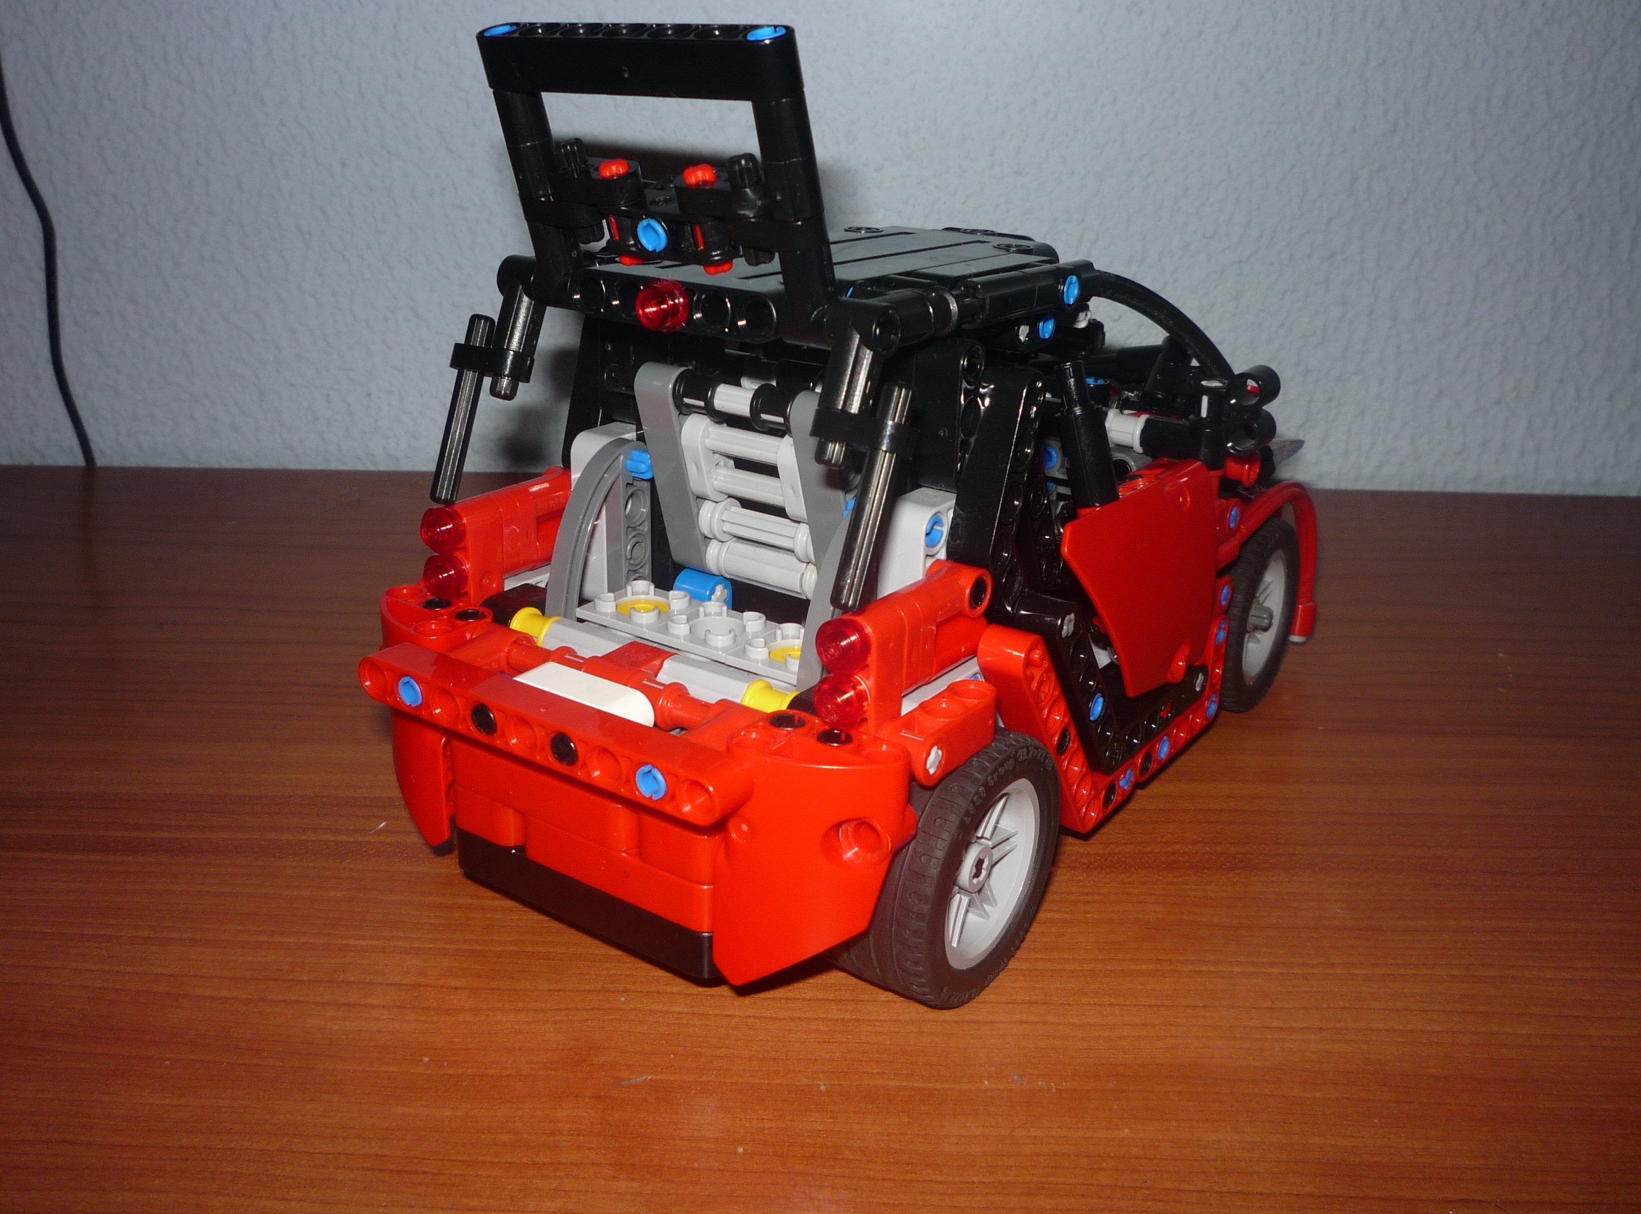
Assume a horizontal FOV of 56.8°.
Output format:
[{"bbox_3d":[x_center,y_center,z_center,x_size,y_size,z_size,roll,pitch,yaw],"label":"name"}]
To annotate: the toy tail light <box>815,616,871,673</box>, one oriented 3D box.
[{"bbox_3d":[0.003,0.006,0.209,0.008,0.008,0.005,15,25,31],"label":"toy tail light"}]

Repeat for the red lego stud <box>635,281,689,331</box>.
[{"bbox_3d":[-0.023,-0.045,0.224,0.008,0.008,0.005,15,25,31],"label":"red lego stud"}]

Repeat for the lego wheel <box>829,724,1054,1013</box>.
[{"bbox_3d":[0.018,0.038,0.236,0.022,0.043,0.043,15,25,31],"label":"lego wheel"}]

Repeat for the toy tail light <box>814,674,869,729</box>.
[{"bbox_3d":[0.003,0.013,0.212,0.008,0.008,0.005,15,25,31],"label":"toy tail light"}]

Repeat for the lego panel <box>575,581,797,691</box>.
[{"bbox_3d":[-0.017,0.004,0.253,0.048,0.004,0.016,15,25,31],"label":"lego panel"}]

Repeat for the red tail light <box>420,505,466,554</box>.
[{"bbox_3d":[-0.063,-0.012,0.250,0.008,0.008,0.005,15,25,31],"label":"red tail light"}]

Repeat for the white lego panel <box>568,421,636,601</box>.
[{"bbox_3d":[-0.037,-0.017,0.276,0.008,0.032,0.016,15,25,31],"label":"white lego panel"}]

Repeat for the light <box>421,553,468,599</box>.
[{"bbox_3d":[-0.063,-0.005,0.253,0.008,0.008,0.005,15,25,31],"label":"light"}]

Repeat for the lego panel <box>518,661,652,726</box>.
[{"bbox_3d":[-0.036,0.015,0.228,0.024,0.008,0.008,15,25,31],"label":"lego panel"}]

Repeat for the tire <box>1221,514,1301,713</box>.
[{"bbox_3d":[0.088,0.000,0.336,0.022,0.043,0.043,15,25,31],"label":"tire"}]

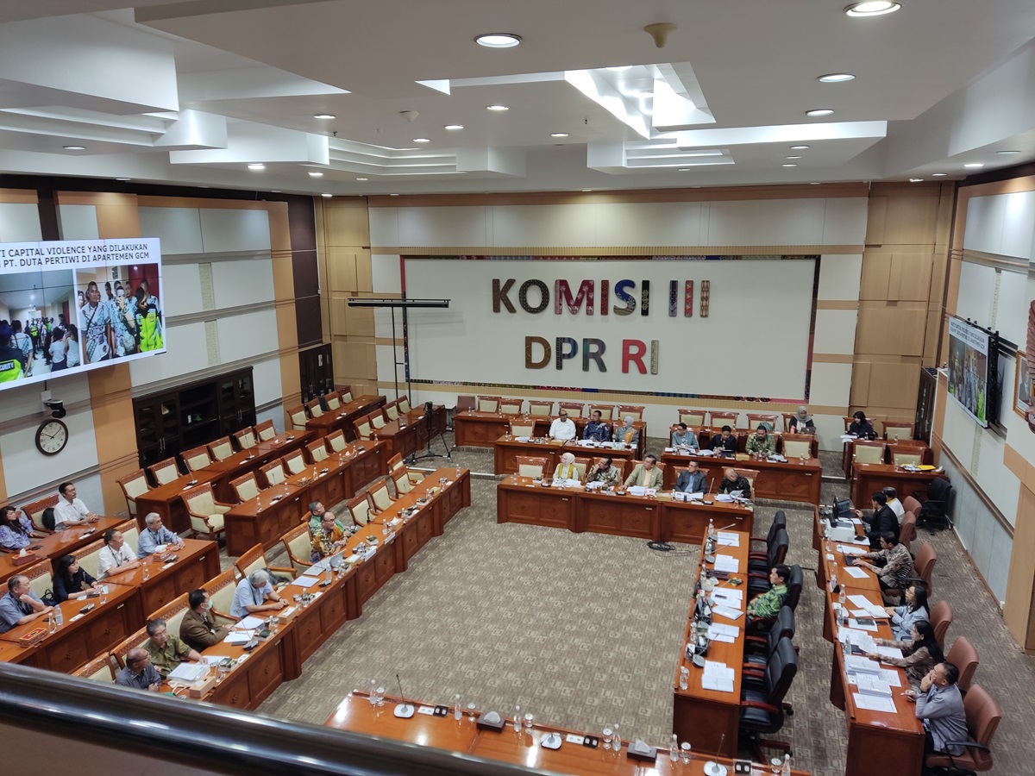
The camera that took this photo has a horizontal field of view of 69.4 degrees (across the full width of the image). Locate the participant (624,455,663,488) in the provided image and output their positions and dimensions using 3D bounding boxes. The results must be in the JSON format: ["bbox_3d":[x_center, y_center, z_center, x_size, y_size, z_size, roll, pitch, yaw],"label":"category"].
[{"bbox_3d":[2.339,1.903,13.715,0.630,1.280,0.800,3,13,18],"label":"participant"}]

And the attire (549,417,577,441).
[{"bbox_3d":[1.035,1.005,16.867,0.580,0.660,0.430,2,13,13],"label":"attire"}]

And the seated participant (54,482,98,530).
[{"bbox_3d":[-6.833,2.127,11.870,0.820,1.300,0.560,2,13,11],"label":"seated participant"}]

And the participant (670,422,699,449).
[{"bbox_3d":[3.484,1.374,15.610,0.560,1.220,0.750,3,13,18],"label":"participant"}]

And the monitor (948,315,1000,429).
[{"bbox_3d":[7.287,-0.321,11.989,0.150,1.370,2.430,-2,11,18],"label":"monitor"}]

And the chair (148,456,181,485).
[{"bbox_3d":[-6.558,1.951,14.399,0.670,1.030,0.680,3,13,18],"label":"chair"}]

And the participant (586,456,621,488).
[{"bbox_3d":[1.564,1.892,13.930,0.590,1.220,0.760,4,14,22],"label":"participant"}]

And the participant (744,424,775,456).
[{"bbox_3d":[4.767,1.464,14.792,0.580,1.280,0.850,3,13,17],"label":"participant"}]

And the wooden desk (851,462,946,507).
[{"bbox_3d":[7.261,1.930,14.190,1.580,0.760,0.650,3,13,18],"label":"wooden desk"}]

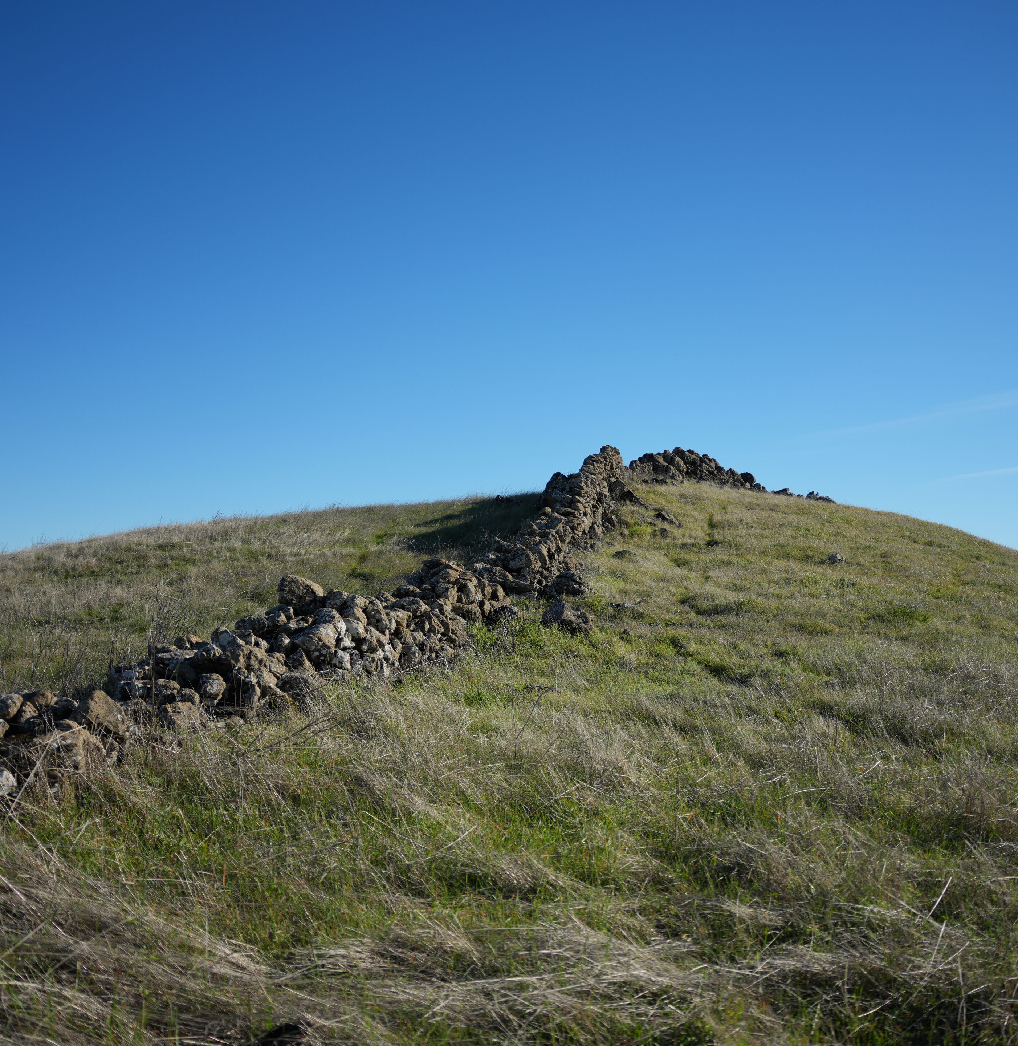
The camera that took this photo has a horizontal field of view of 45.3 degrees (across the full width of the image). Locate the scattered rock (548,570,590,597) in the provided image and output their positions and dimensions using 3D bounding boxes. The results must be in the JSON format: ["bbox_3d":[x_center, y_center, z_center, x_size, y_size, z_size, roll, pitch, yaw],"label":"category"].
[{"bbox_3d":[0.750,0.771,15.400,0.520,0.330,0.440,0,-4,3],"label":"scattered rock"}]

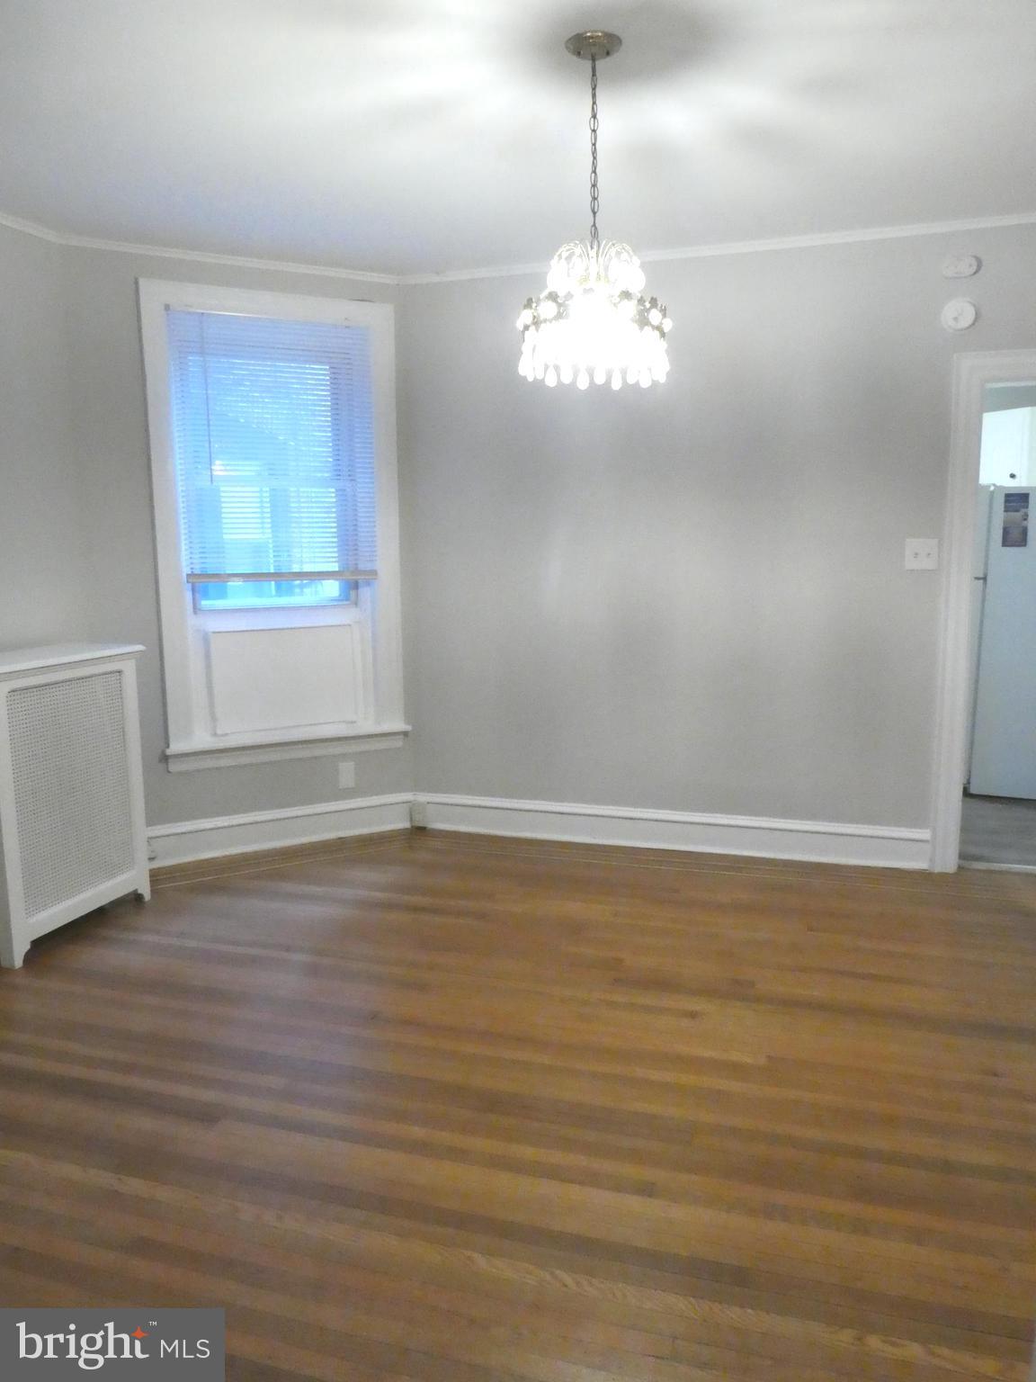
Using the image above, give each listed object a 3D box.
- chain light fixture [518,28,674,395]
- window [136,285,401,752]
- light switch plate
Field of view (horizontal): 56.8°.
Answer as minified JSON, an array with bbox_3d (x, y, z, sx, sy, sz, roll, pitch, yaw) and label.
[{"bbox_3d":[0.191,-1.191,2.406,0.393,0.795,0.393,-1,8,0],"label":"chain light fixture"},{"bbox_3d":[-1.045,-0.703,4.258,1.088,2.033,0.120,-5,9,-27],"label":"window"},{"bbox_3d":[1.633,-0.552,3.870,0.121,0.121,0.018,2,9,17],"label":"light switch plate"}]

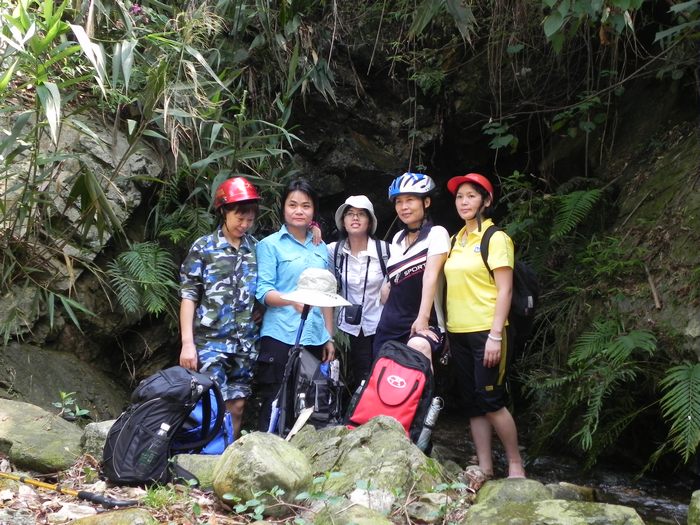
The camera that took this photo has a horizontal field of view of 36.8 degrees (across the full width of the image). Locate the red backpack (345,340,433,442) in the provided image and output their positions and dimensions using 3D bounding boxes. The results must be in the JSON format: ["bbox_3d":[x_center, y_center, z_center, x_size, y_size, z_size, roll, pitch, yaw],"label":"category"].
[{"bbox_3d":[0.181,0.597,4.830,0.330,0.490,0.220,14,-14,15],"label":"red backpack"}]

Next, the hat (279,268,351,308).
[{"bbox_3d":[-0.168,0.118,4.980,0.330,0.150,0.340,7,10,-1],"label":"hat"}]

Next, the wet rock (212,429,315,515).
[{"bbox_3d":[-0.374,0.903,4.500,0.430,0.370,0.400,0,3,0],"label":"wet rock"}]

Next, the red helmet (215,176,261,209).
[{"bbox_3d":[-0.556,-0.346,5.200,0.210,0.160,0.260,-2,4,-38],"label":"red helmet"}]

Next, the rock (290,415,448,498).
[{"bbox_3d":[0.081,0.899,4.850,0.700,0.390,0.550,0,4,0],"label":"rock"}]

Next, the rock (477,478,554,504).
[{"bbox_3d":[0.801,1.122,5.150,0.390,0.180,0.330,0,4,0],"label":"rock"}]

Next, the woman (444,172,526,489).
[{"bbox_3d":[0.693,0.345,5.420,0.460,1.600,0.340,3,5,36],"label":"woman"}]

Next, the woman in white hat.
[{"bbox_3d":[0.048,0.403,6.005,0.480,1.580,0.320,0,4,5],"label":"woman in white hat"}]

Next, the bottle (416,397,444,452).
[{"bbox_3d":[0.370,0.744,4.830,0.060,0.260,0.060,13,-12,15],"label":"bottle"}]

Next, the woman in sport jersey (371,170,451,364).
[{"bbox_3d":[0.289,0.354,5.242,0.470,1.600,0.480,2,4,33],"label":"woman in sport jersey"}]

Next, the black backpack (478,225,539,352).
[{"bbox_3d":[0.824,0.135,5.680,0.320,0.540,0.260,2,4,38],"label":"black backpack"}]

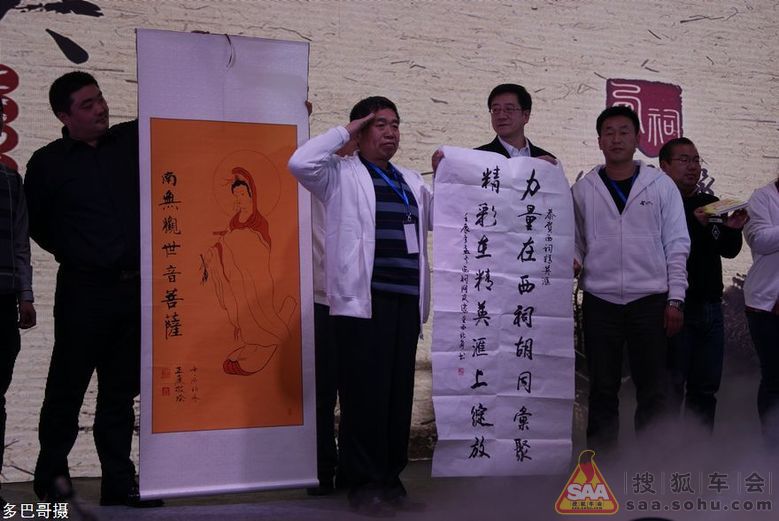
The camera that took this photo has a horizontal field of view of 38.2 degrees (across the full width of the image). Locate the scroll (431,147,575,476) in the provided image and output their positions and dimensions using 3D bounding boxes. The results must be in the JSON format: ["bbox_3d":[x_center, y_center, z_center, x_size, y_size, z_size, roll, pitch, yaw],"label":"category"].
[{"bbox_3d":[0.484,0.222,4.800,0.650,1.370,0.060,1,-3,-21],"label":"scroll"}]

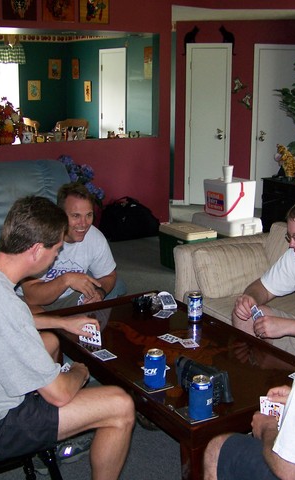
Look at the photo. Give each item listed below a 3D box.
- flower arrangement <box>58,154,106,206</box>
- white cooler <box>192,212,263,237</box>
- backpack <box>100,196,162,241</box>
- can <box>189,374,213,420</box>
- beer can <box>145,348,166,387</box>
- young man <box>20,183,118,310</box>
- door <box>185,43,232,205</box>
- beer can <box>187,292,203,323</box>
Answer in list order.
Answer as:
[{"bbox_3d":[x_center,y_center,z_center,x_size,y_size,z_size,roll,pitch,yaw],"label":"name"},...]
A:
[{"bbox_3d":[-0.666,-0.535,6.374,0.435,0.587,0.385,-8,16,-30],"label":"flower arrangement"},{"bbox_3d":[0.731,-0.022,6.021,0.364,0.415,0.618,-8,16,-30],"label":"white cooler"},{"bbox_3d":[-0.206,-0.237,6.885,0.608,0.415,0.294,-8,16,-30],"label":"backpack"},{"bbox_3d":[0.166,0.491,2.023,0.076,0.126,0.076,0,12,0],"label":"can"},{"bbox_3d":[0.028,0.463,2.350,0.074,0.124,0.074,0,14,0],"label":"beer can"},{"bbox_3d":[-0.432,0.217,3.249,0.580,1.050,0.780,-7,14,-29],"label":"young man"},{"bbox_3d":[0.793,-1.471,8.417,0.577,2.086,0.091,3,14,11],"label":"door"},{"bbox_3d":[0.218,0.299,2.895,0.066,0.122,0.066,0,12,0],"label":"beer can"}]

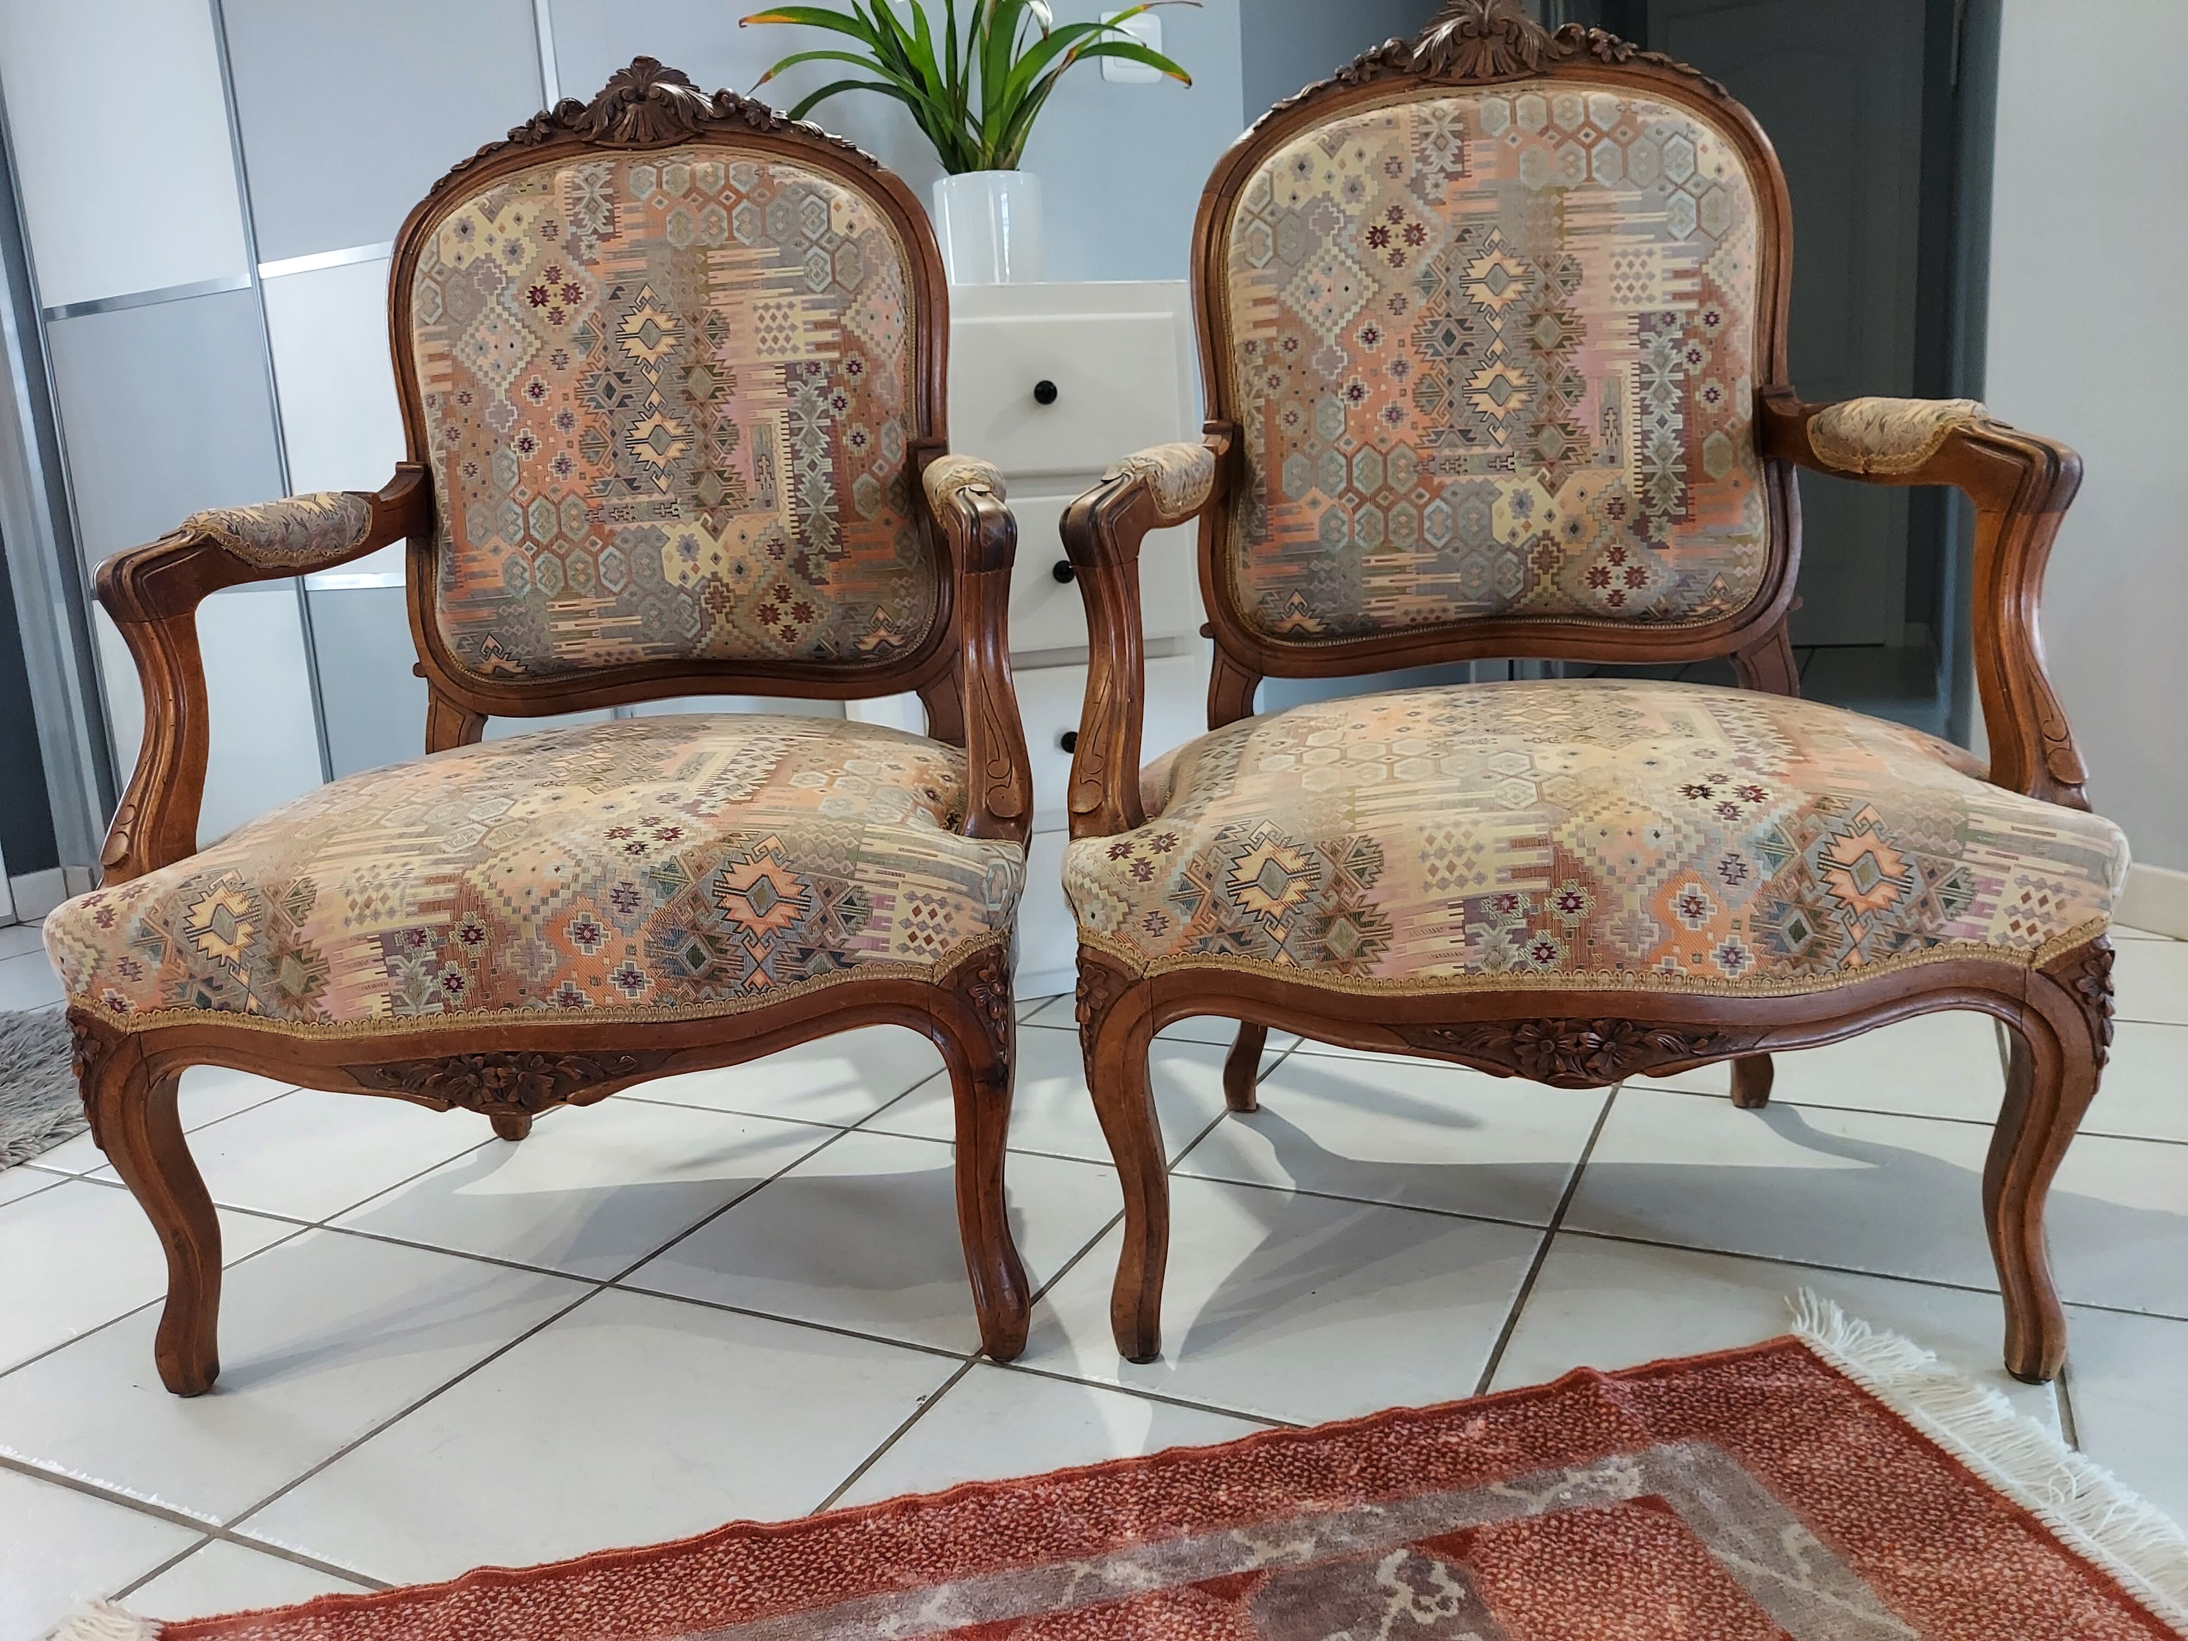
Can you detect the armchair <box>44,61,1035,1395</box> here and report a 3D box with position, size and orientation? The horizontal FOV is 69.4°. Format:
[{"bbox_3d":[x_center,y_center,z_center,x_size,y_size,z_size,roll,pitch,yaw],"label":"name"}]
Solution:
[{"bbox_3d":[-0.384,-0.153,1.268,0.653,1.002,0.606,-3,11,2],"label":"armchair"}]

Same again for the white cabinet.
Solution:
[{"bbox_3d":[-0.106,-0.235,2.086,0.358,0.833,0.460,-7,11,-18],"label":"white cabinet"}]

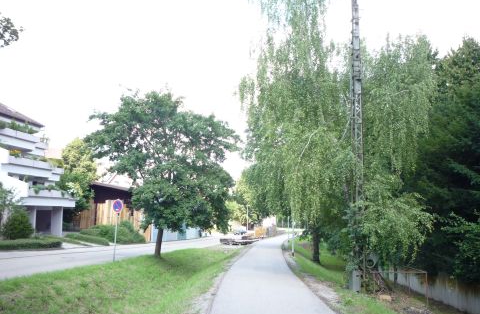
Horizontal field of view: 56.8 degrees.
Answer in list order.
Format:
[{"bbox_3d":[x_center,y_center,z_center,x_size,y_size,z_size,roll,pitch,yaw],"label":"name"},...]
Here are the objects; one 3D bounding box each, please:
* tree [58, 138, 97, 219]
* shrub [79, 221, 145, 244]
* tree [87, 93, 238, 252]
[{"bbox_3d":[-15.100,2.514,41.563,4.200,9.200,4.200,-2,-8,15],"label":"tree"},{"bbox_3d":[-10.300,5.902,34.714,5.700,1.650,2.400,-7,-11,40],"label":"shrub"},{"bbox_3d":[-3.900,0.748,22.521,7.500,8.400,7.400,0,-8,0],"label":"tree"}]

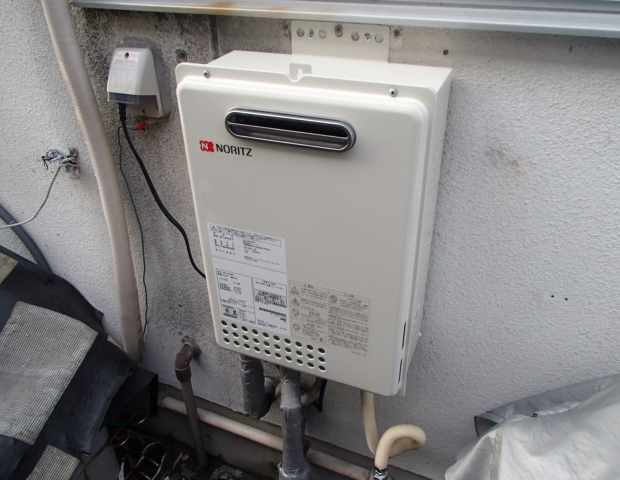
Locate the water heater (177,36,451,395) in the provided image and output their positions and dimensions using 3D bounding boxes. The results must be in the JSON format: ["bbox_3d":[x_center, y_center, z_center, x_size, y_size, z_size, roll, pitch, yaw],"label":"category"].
[{"bbox_3d":[0.010,-0.022,0.812,0.350,0.497,0.166,12,35,20],"label":"water heater"}]

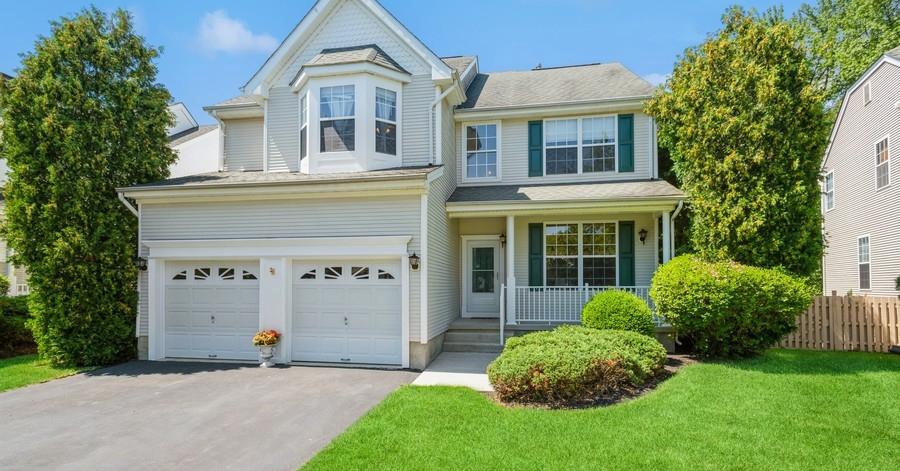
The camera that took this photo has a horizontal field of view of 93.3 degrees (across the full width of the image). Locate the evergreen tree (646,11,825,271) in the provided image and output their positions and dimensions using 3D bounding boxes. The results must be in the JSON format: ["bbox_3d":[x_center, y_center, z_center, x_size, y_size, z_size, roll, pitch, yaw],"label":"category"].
[{"bbox_3d":[7.150,-1.396,10.950,3.750,8.530,3.650,0,-2,10],"label":"evergreen tree"}]

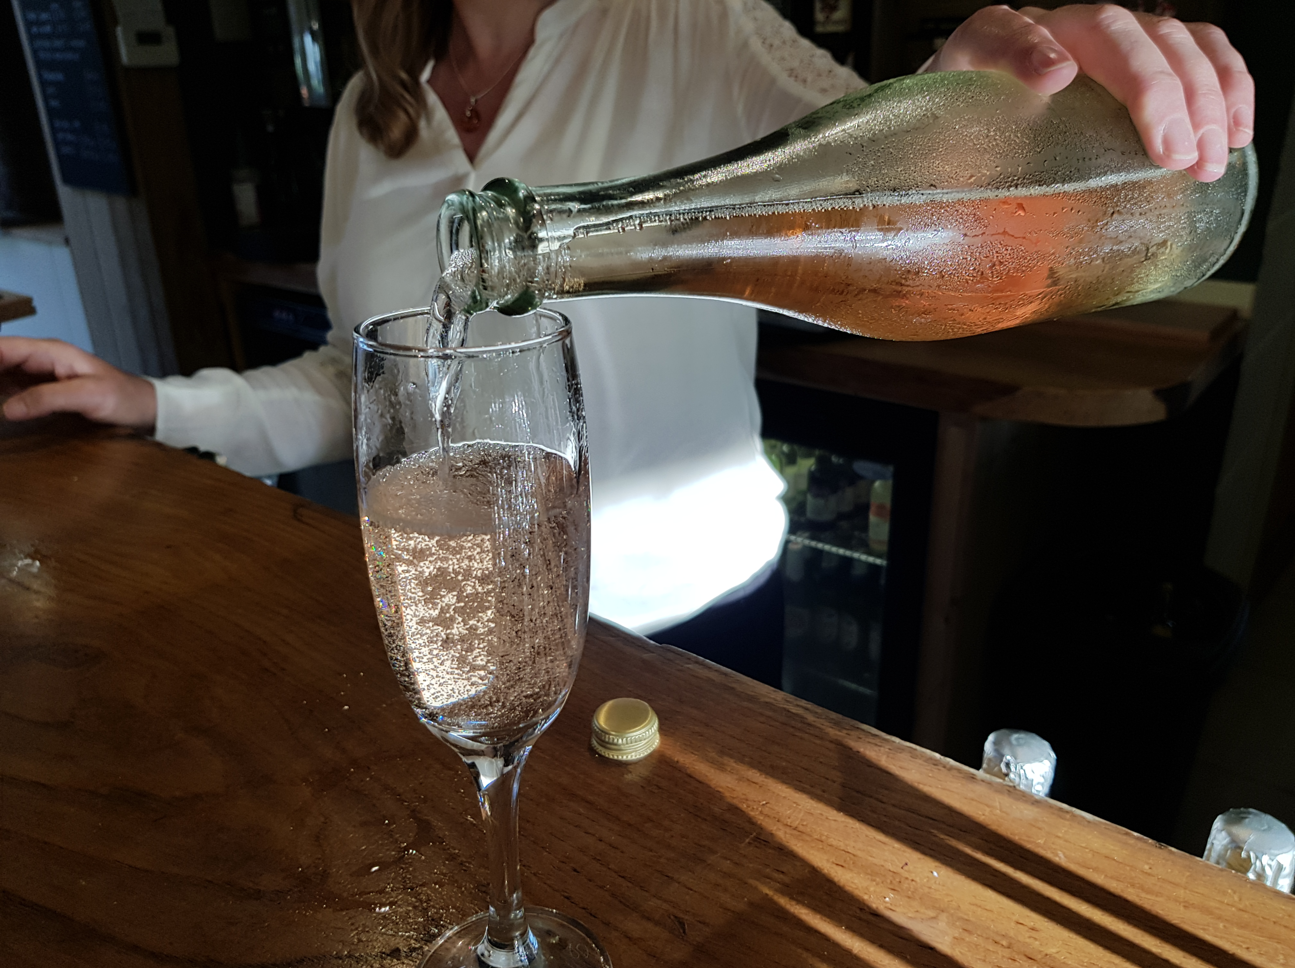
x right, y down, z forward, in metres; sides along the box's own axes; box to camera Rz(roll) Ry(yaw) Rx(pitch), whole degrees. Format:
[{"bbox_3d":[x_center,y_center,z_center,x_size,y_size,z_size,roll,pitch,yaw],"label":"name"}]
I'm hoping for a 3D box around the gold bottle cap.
[{"bbox_3d":[-0.009,0.098,0.392,0.028,0.012,0.028,-1,22,0],"label":"gold bottle cap"}]

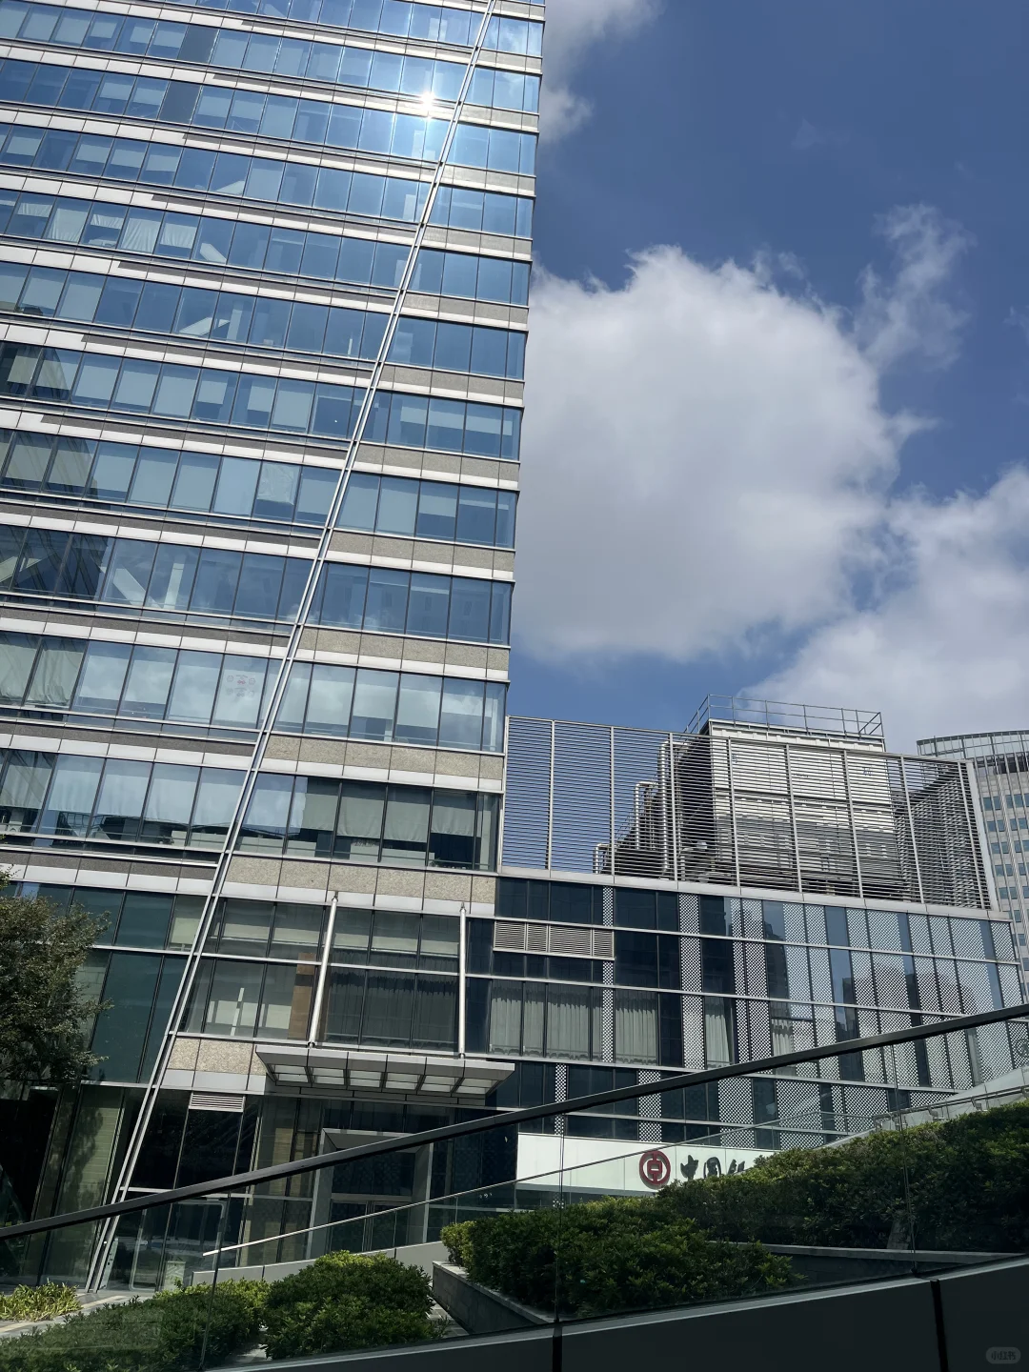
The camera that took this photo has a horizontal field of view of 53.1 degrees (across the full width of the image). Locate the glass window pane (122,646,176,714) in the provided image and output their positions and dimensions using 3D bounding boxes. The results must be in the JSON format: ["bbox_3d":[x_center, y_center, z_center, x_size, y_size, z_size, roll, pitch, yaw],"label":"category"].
[{"bbox_3d":[-12.101,-0.151,34.147,1.430,2.533,0.050,6,-27,-6],"label":"glass window pane"}]

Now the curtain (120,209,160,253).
[{"bbox_3d":[-15.367,-18.761,42.365,1.174,2.443,0.100,6,-27,-6],"label":"curtain"}]

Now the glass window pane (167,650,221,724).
[{"bbox_3d":[-10.630,0.055,34.277,1.430,2.652,0.050,6,-27,-6],"label":"glass window pane"}]

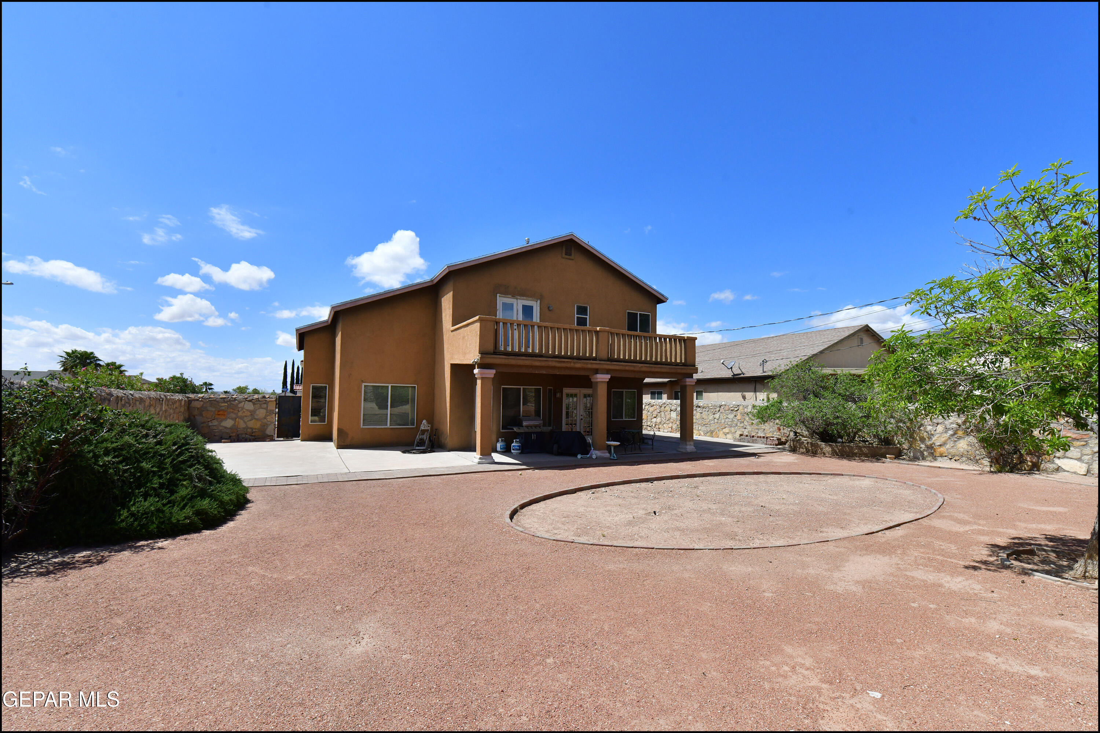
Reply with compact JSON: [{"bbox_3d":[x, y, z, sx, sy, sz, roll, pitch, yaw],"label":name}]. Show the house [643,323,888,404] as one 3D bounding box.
[{"bbox_3d":[12.327,1.220,32.493,15.000,5.750,17.000,3,-5,-29],"label":"house"}]

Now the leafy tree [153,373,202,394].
[{"bbox_3d":[-16.796,1.617,22.100,2.000,2.750,2.000,3,-5,-29],"label":"leafy tree"}]

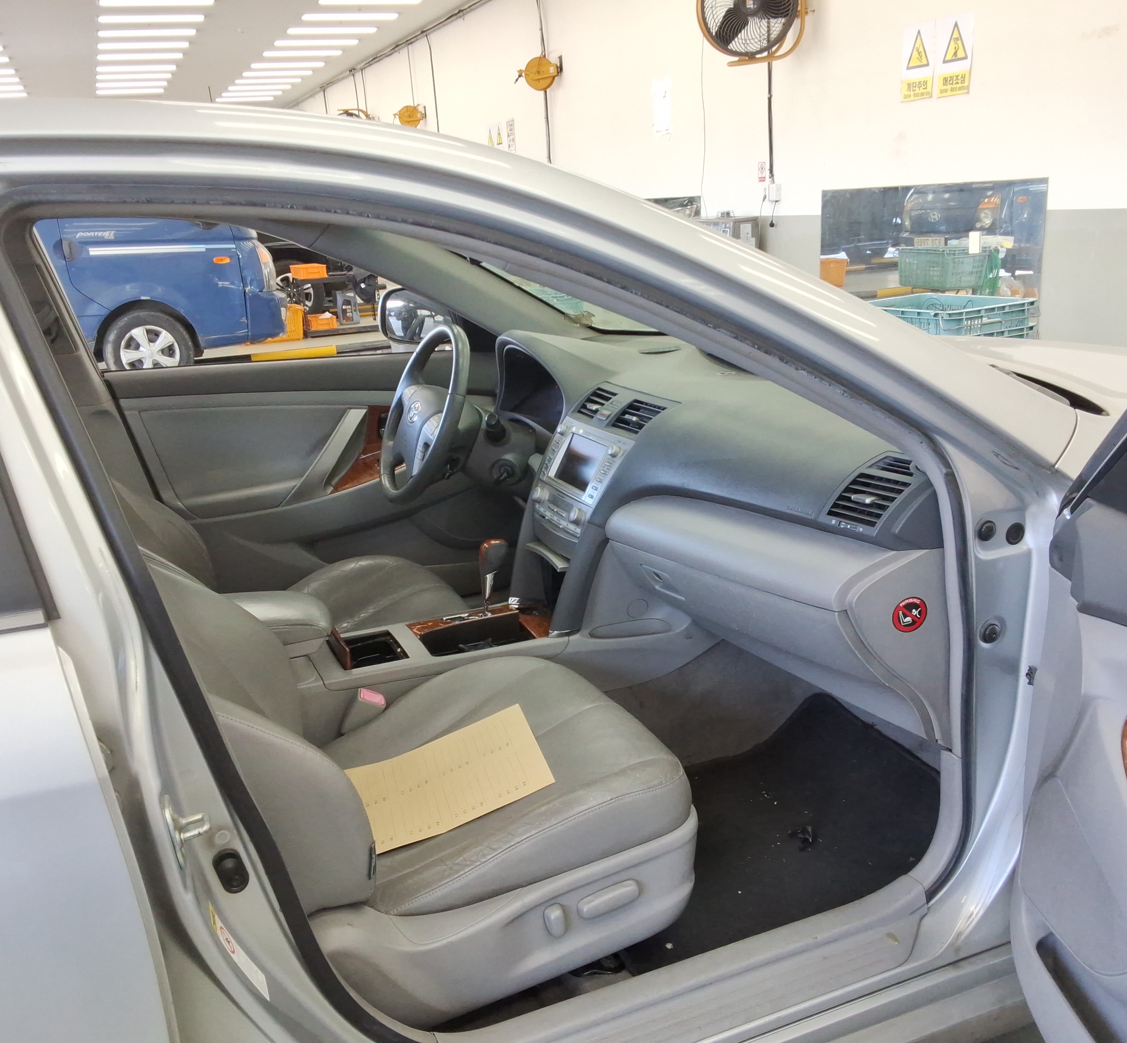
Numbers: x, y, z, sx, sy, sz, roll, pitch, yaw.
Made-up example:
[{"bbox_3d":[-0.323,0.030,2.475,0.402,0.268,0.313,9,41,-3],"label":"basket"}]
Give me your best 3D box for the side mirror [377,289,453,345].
[{"bbox_3d":[-0.353,-0.512,2.809,0.230,0.160,0.130,-6,17,-6],"label":"side mirror"}]

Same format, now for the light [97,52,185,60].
[{"bbox_3d":[-6.254,-6.880,16.641,1.220,0.080,0.170,-10,18,-20],"label":"light"}]

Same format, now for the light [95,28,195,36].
[{"bbox_3d":[-5.336,-6.253,14.379,1.200,0.080,0.120,-10,18,-20],"label":"light"}]

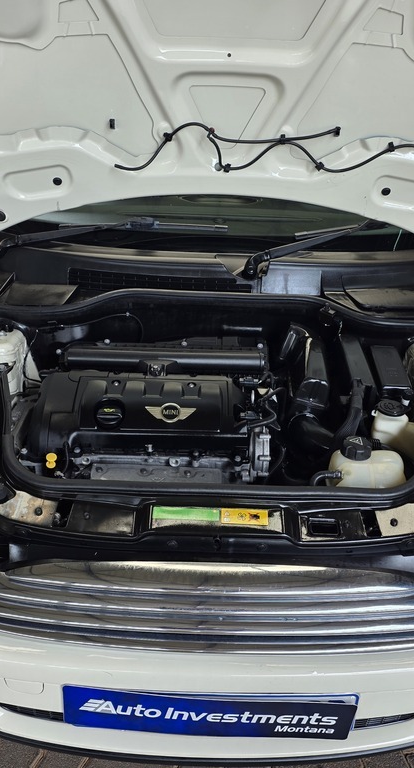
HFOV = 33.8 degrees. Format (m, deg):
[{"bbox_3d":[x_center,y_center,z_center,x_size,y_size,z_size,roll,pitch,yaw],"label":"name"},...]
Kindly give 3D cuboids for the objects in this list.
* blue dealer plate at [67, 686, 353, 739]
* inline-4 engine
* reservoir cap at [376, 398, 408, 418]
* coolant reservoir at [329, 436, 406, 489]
[{"bbox_3d":[0.001,0.595,1.228,0.520,0.113,0.015,2,29,0],"label":"blue dealer plate"},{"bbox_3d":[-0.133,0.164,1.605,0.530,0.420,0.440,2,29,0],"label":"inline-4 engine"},{"bbox_3d":[0.413,0.053,1.522,0.064,0.024,0.064,2,29,0],"label":"reservoir cap"},{"bbox_3d":[0.345,0.185,1.463,0.165,0.165,0.140,2,29,0],"label":"coolant reservoir"}]

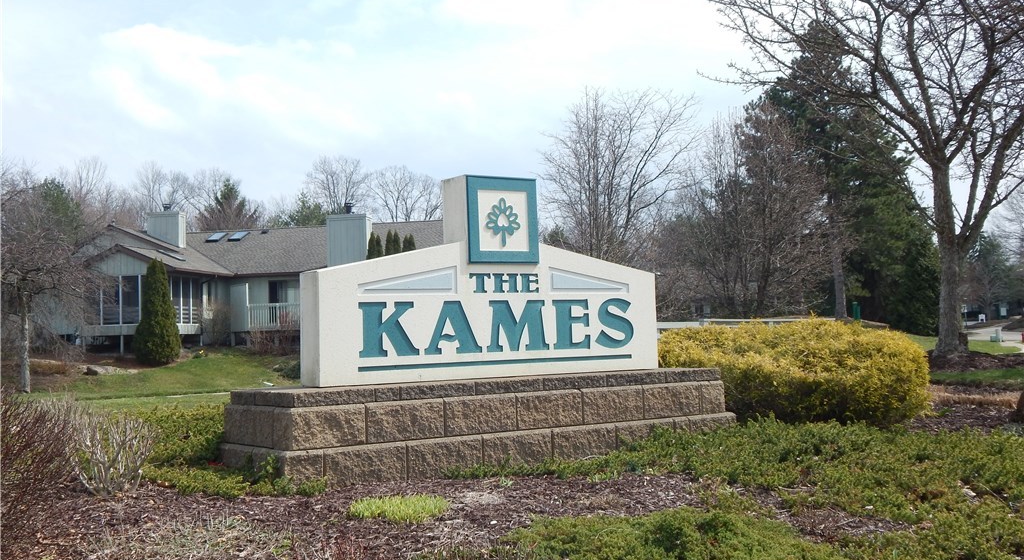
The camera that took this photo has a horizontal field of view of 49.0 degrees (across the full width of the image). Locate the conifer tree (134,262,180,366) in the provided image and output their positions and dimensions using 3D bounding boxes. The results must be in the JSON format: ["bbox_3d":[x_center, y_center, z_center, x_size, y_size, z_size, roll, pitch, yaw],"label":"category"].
[{"bbox_3d":[-13.734,1.257,43.463,1.700,3.900,1.700,-2,-3,8],"label":"conifer tree"}]

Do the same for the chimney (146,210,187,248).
[{"bbox_3d":[-16.716,-2.412,54.455,1.662,1.799,0.722,-2,-3,8],"label":"chimney"}]

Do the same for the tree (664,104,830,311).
[{"bbox_3d":[10.395,-2.954,49.200,7.000,9.300,6.600,-2,-3,8],"label":"tree"}]

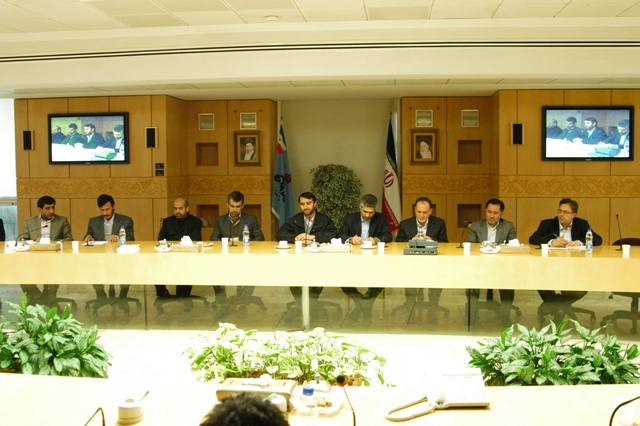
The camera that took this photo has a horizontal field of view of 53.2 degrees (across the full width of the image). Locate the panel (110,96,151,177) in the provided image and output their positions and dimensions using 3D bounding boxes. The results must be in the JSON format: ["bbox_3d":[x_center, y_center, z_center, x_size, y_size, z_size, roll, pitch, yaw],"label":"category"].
[{"bbox_3d":[-2.696,-1.086,9.153,0.635,1.180,0.050,0,5,5],"label":"panel"}]

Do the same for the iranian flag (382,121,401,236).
[{"bbox_3d":[1.086,-0.547,9.650,0.290,1.740,0.240,0,3,7],"label":"iranian flag"}]

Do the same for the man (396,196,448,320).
[{"bbox_3d":[1.044,0.445,6.487,0.540,1.240,0.720,0,5,5],"label":"man"}]

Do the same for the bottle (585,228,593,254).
[{"bbox_3d":[2.496,0.242,5.930,0.066,0.215,0.066,0,3,11],"label":"bottle"}]

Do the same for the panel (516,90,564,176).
[{"bbox_3d":[3.014,-1.087,8.745,0.619,1.154,0.030,0,3,5],"label":"panel"}]

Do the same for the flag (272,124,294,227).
[{"bbox_3d":[-0.598,-0.572,10.125,0.360,1.660,0.250,0,5,5],"label":"flag"}]

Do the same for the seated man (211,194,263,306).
[{"bbox_3d":[-0.896,0.408,6.950,0.590,1.310,0.720,0,3,5],"label":"seated man"}]

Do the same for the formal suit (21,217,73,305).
[{"bbox_3d":[-2.881,0.473,6.784,0.600,0.980,0.620,0,5,5],"label":"formal suit"}]

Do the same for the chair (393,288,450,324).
[{"bbox_3d":[1.022,0.627,6.524,0.630,0.860,0.630,0,5,5],"label":"chair"}]

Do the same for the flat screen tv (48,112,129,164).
[{"bbox_3d":[-3.348,-1.075,9.321,1.211,0.735,0.100,0,3,5],"label":"flat screen tv"}]

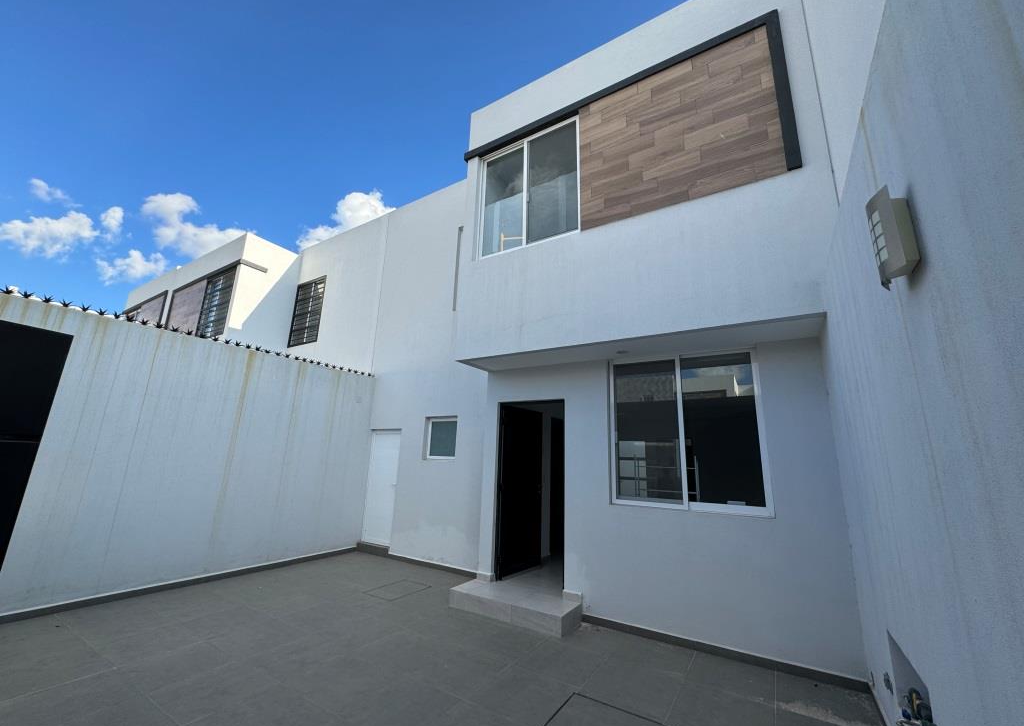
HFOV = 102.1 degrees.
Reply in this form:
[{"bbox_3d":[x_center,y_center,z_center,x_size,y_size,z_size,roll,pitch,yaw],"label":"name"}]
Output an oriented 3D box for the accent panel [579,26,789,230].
[{"bbox_3d":[1.517,-2.238,4.051,1.818,1.568,0.049,-6,-15,32],"label":"accent panel"}]

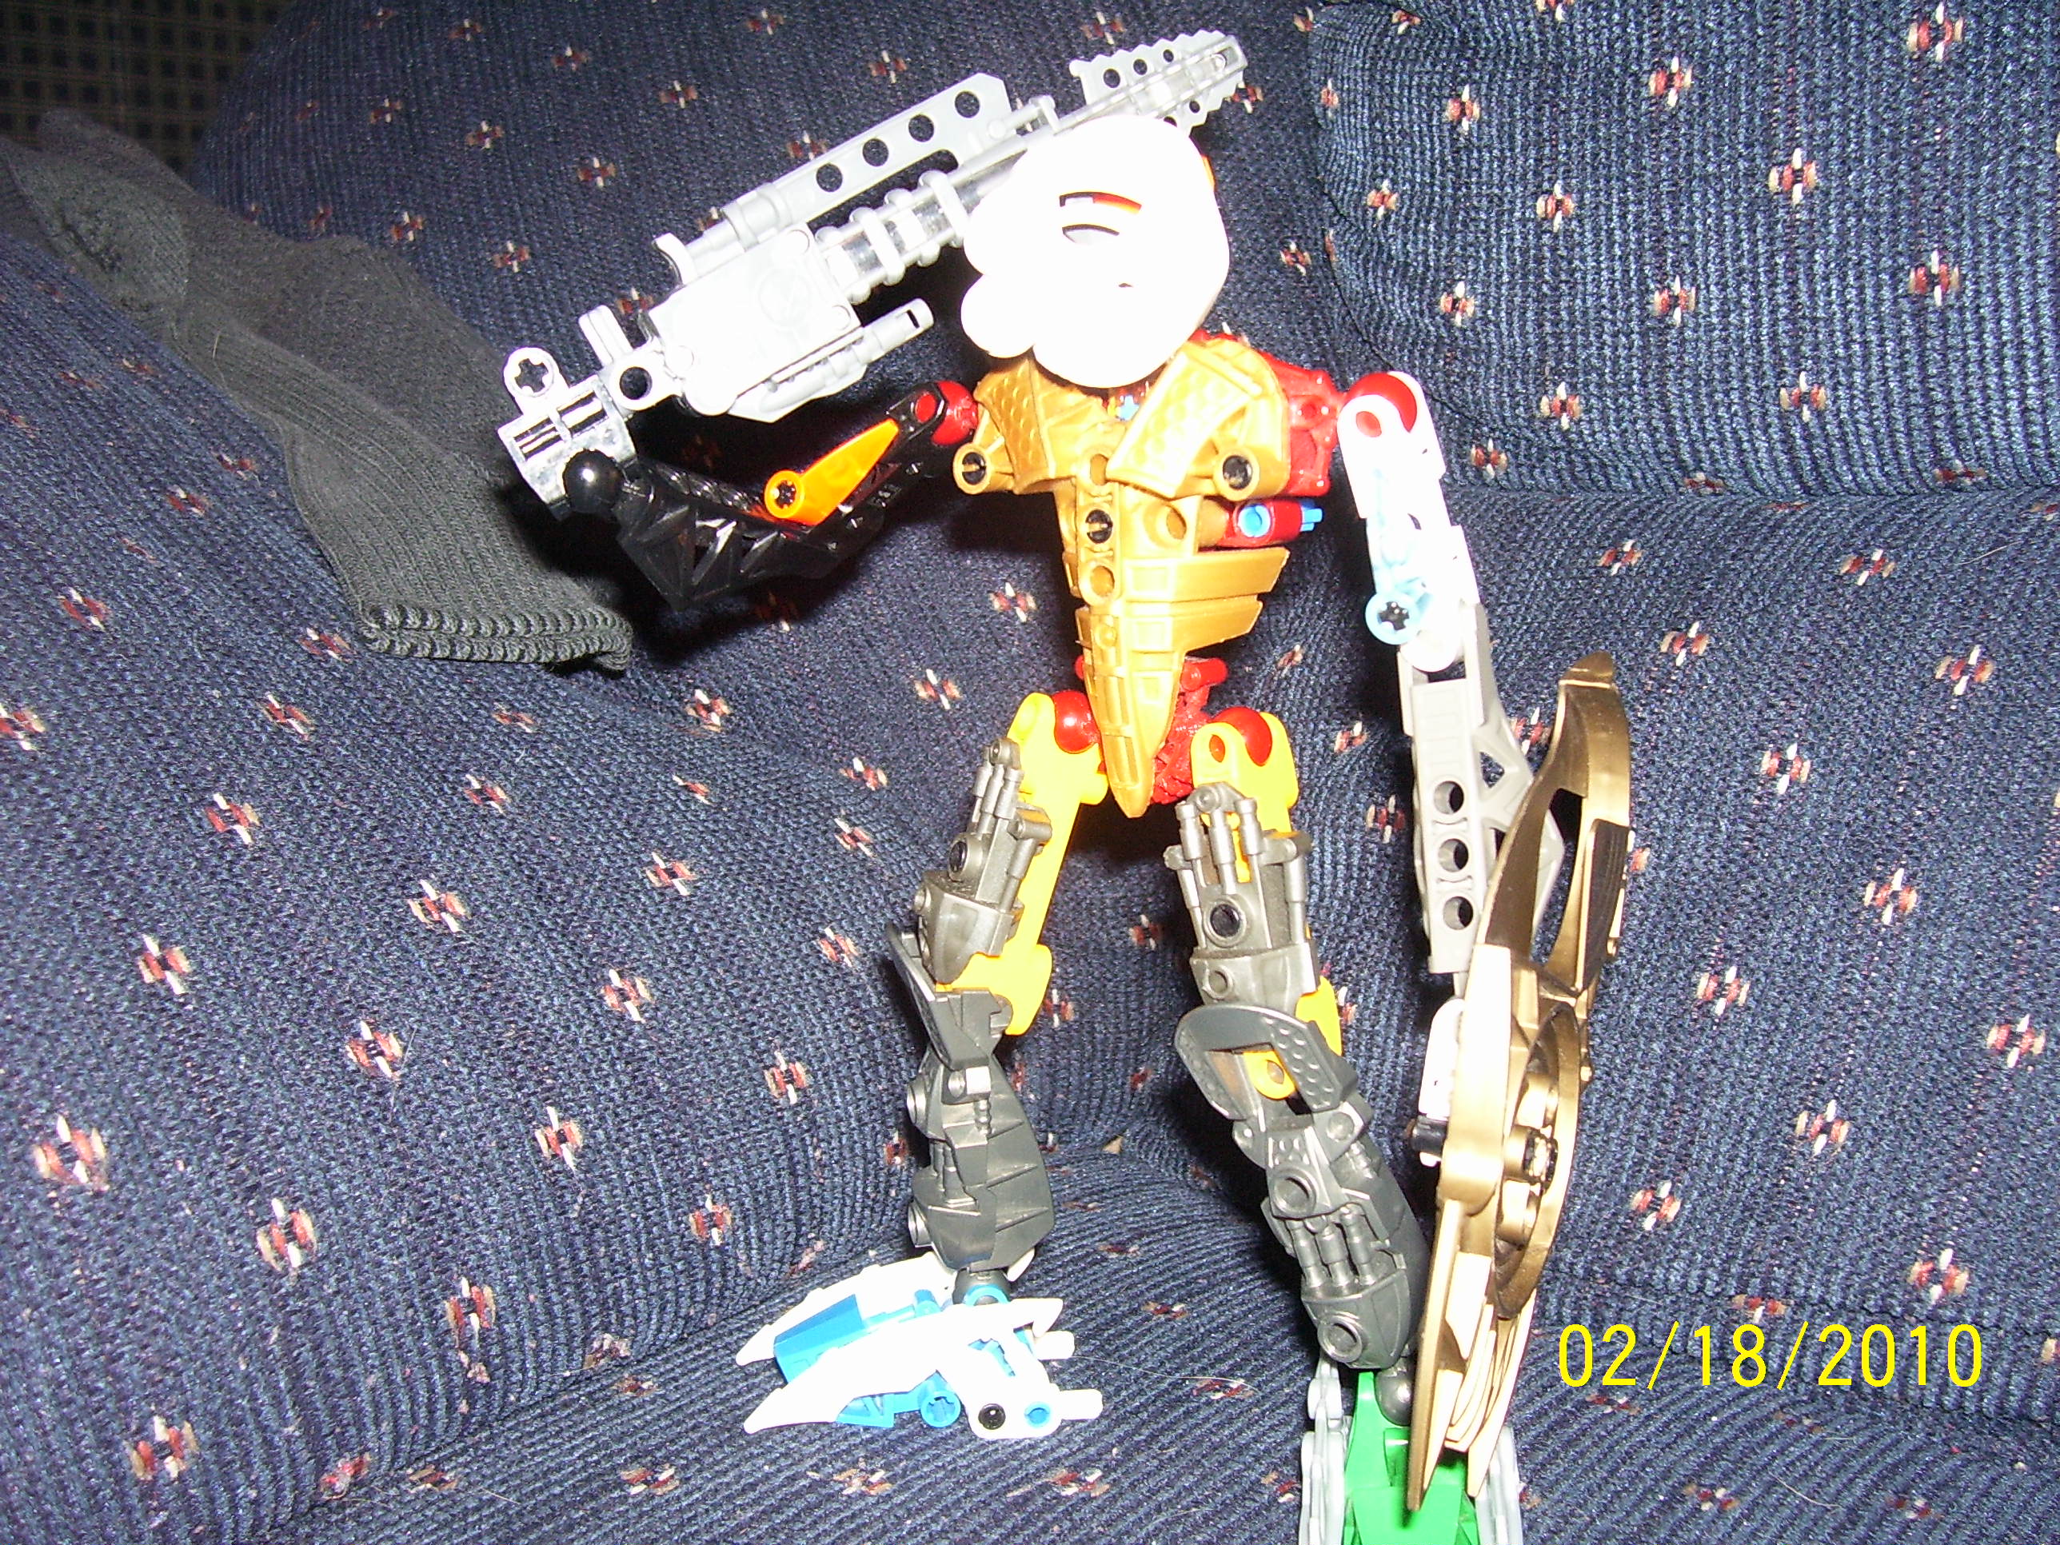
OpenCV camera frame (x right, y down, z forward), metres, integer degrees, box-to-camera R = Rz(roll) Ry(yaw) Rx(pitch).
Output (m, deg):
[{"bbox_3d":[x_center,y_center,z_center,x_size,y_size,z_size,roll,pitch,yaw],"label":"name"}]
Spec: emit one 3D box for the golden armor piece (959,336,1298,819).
[{"bbox_3d":[0.013,-0.027,0.296,0.051,0.069,0.025,-2,4,35],"label":"golden armor piece"}]

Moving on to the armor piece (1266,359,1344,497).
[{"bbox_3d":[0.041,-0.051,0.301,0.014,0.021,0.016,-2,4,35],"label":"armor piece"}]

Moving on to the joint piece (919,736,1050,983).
[{"bbox_3d":[-0.007,0.013,0.310,0.012,0.036,0.020,13,-3,-30],"label":"joint piece"}]

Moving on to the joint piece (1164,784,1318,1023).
[{"bbox_3d":[0.032,0.019,0.303,0.020,0.036,0.012,-10,-3,32],"label":"joint piece"}]

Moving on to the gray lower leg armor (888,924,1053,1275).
[{"bbox_3d":[-0.009,0.051,0.320,0.022,0.057,0.020,-3,8,-22],"label":"gray lower leg armor"}]

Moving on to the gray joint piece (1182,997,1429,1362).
[{"bbox_3d":[0.040,0.060,0.298,0.020,0.057,0.022,-20,-8,24],"label":"gray joint piece"}]

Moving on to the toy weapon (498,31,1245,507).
[{"bbox_3d":[-0.024,-0.087,0.325,0.136,0.034,0.018,-34,0,-19],"label":"toy weapon"}]

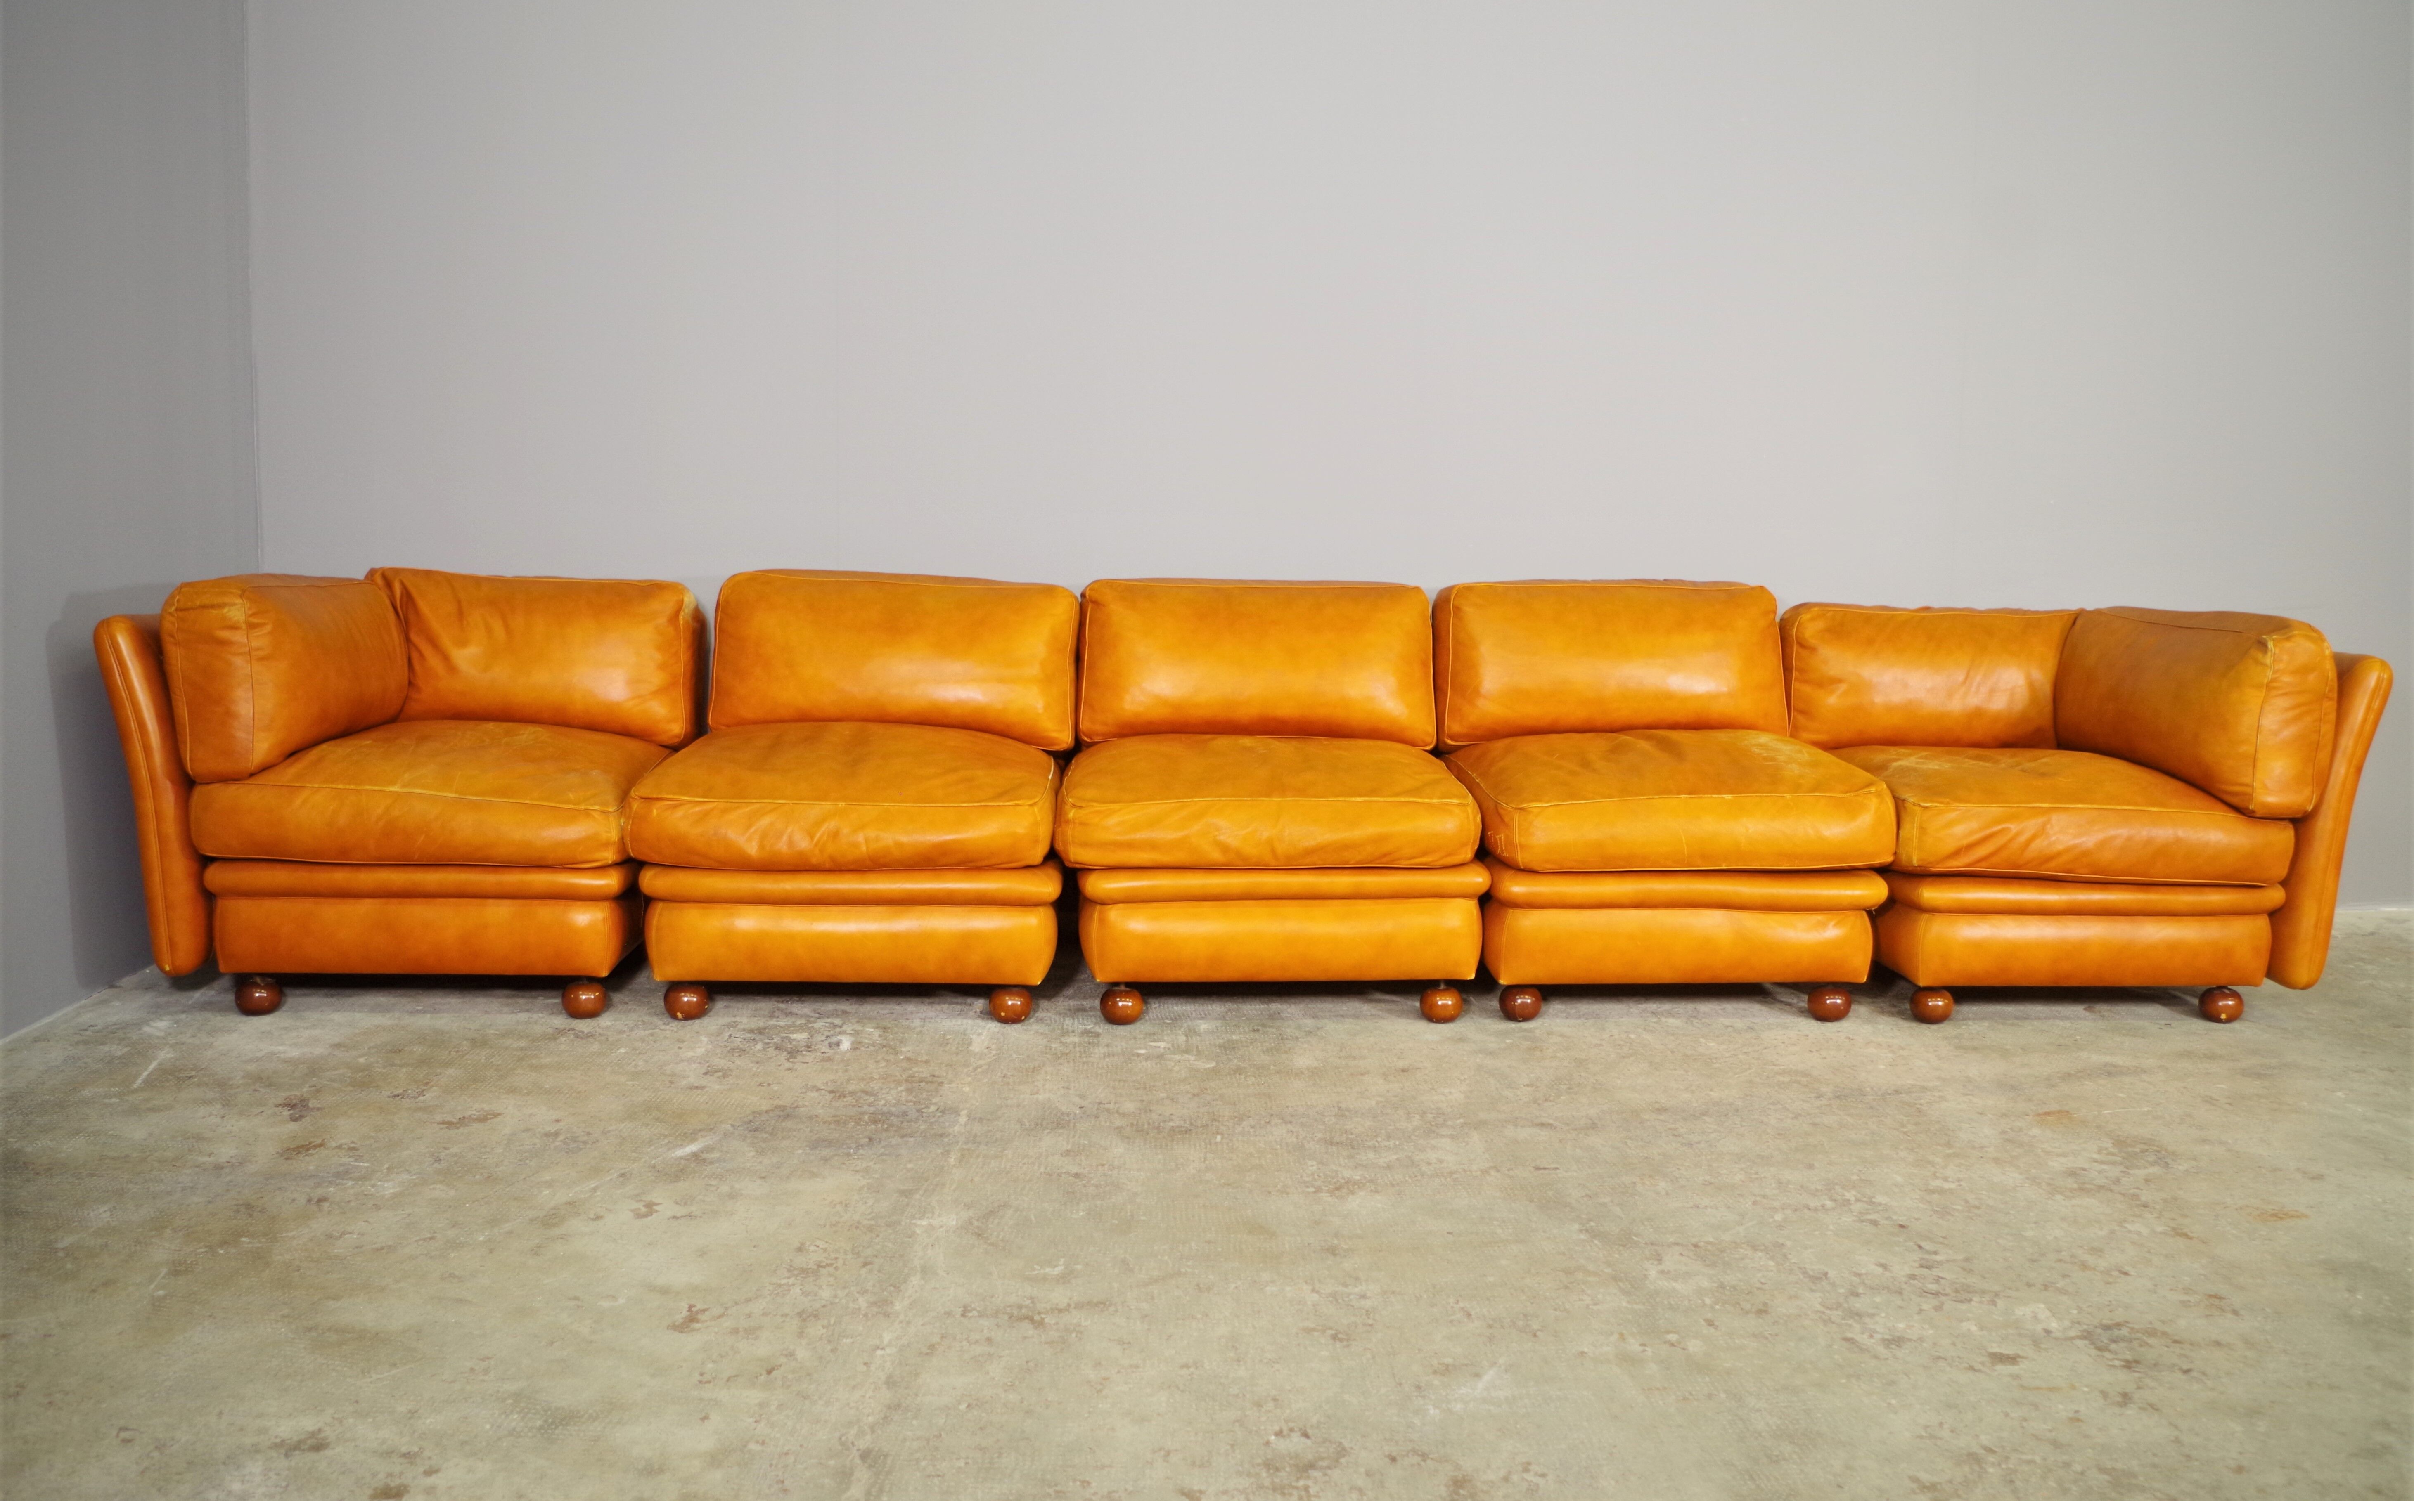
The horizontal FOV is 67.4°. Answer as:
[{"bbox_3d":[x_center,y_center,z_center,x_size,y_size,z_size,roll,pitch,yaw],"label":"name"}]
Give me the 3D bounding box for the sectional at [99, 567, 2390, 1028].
[{"bbox_3d":[0.123,0.053,3.557,3.968,0.768,0.944,1,6,-5],"label":"sectional"}]

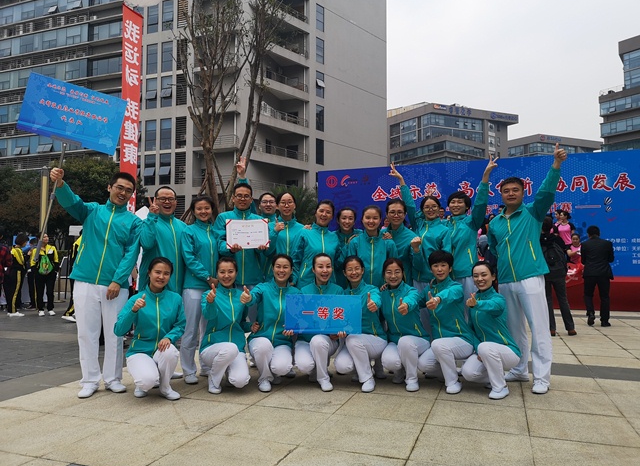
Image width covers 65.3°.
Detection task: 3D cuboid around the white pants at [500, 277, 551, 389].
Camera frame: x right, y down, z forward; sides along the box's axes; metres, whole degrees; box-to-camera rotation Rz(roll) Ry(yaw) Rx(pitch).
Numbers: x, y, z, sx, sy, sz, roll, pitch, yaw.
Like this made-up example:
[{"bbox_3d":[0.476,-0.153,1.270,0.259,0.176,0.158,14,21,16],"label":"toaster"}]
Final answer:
[{"bbox_3d":[1.729,0.812,4.200,0.430,0.980,0.360,-1,-3,29],"label":"white pants"}]

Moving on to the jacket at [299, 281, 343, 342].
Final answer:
[{"bbox_3d":[0.004,0.662,4.160,0.430,0.520,0.360,0,-3,4],"label":"jacket"}]

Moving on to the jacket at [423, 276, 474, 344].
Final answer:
[{"bbox_3d":[1.082,0.639,4.170,0.460,0.580,0.440,-1,-3,26],"label":"jacket"}]

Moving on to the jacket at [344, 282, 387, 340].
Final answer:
[{"bbox_3d":[0.378,0.649,4.240,0.420,0.500,0.420,-1,-3,10],"label":"jacket"}]

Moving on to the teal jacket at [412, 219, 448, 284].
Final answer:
[{"bbox_3d":[1.009,0.157,4.600,0.420,0.640,0.290,-1,-3,20],"label":"teal jacket"}]

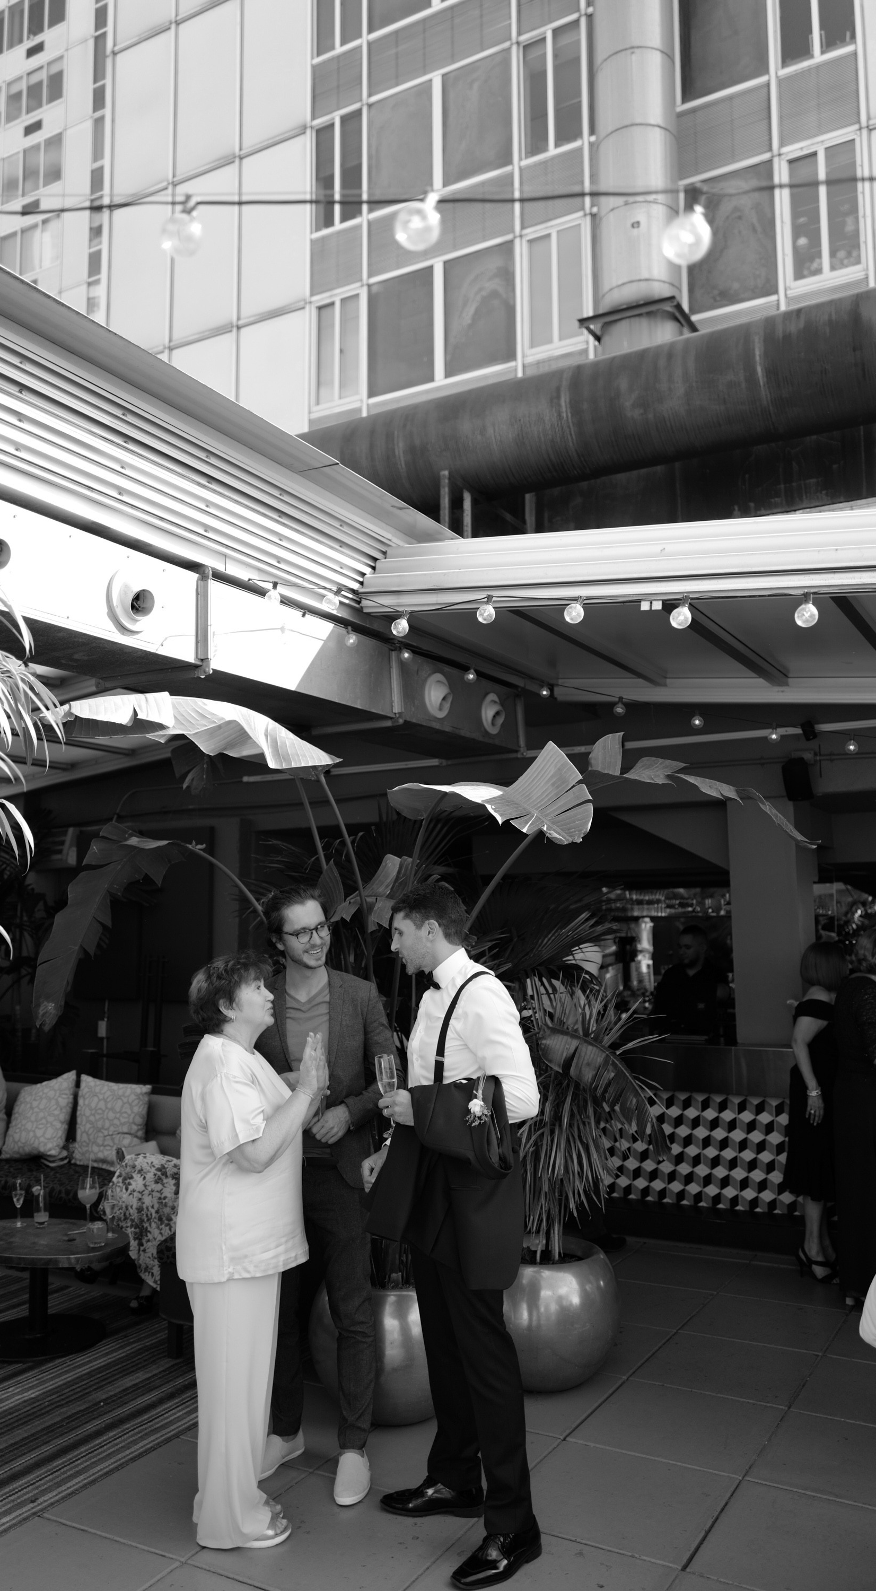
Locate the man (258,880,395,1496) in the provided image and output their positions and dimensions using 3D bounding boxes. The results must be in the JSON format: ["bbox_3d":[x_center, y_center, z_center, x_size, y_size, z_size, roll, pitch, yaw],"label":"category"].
[{"bbox_3d":[-0.378,1.208,3.925,0.540,1.830,0.420,-1,-5,7],"label":"man"}]

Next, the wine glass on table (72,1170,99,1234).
[{"bbox_3d":[-1.491,1.721,5.252,0.092,0.240,0.092,-3,-6,28],"label":"wine glass on table"}]

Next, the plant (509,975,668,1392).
[{"bbox_3d":[0.483,1.450,4.817,0.820,1.510,0.800,0,-5,0],"label":"plant"}]

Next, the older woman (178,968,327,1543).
[{"bbox_3d":[-0.542,1.270,3.558,0.430,1.640,0.500,1,-5,-7],"label":"older woman"}]

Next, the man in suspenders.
[{"bbox_3d":[0.037,1.171,3.557,0.490,1.835,0.530,1,-5,-12],"label":"man in suspenders"}]

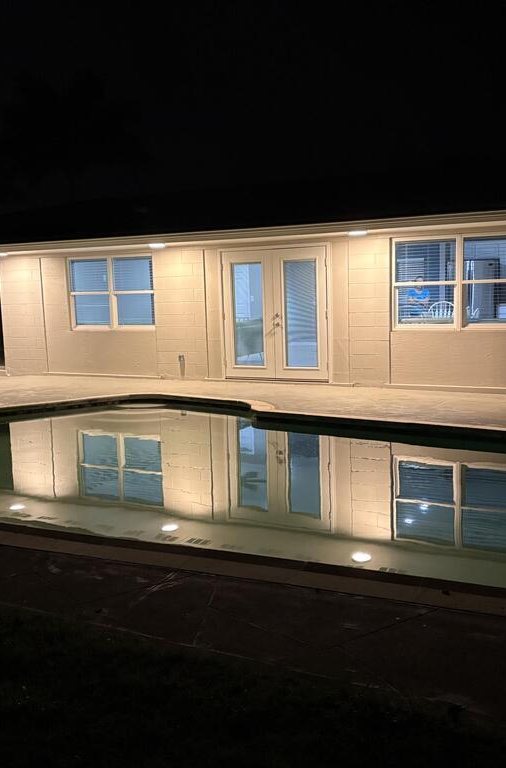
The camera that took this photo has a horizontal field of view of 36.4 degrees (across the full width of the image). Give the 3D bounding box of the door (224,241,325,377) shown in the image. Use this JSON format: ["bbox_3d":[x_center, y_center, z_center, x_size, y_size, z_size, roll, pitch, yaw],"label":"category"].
[{"bbox_3d":[0.324,-1.063,11.810,1.910,2.070,0.120,2,8,29],"label":"door"}]

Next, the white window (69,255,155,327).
[{"bbox_3d":[-2.469,-1.558,13.277,1.870,1.290,0.100,2,8,29],"label":"white window"}]

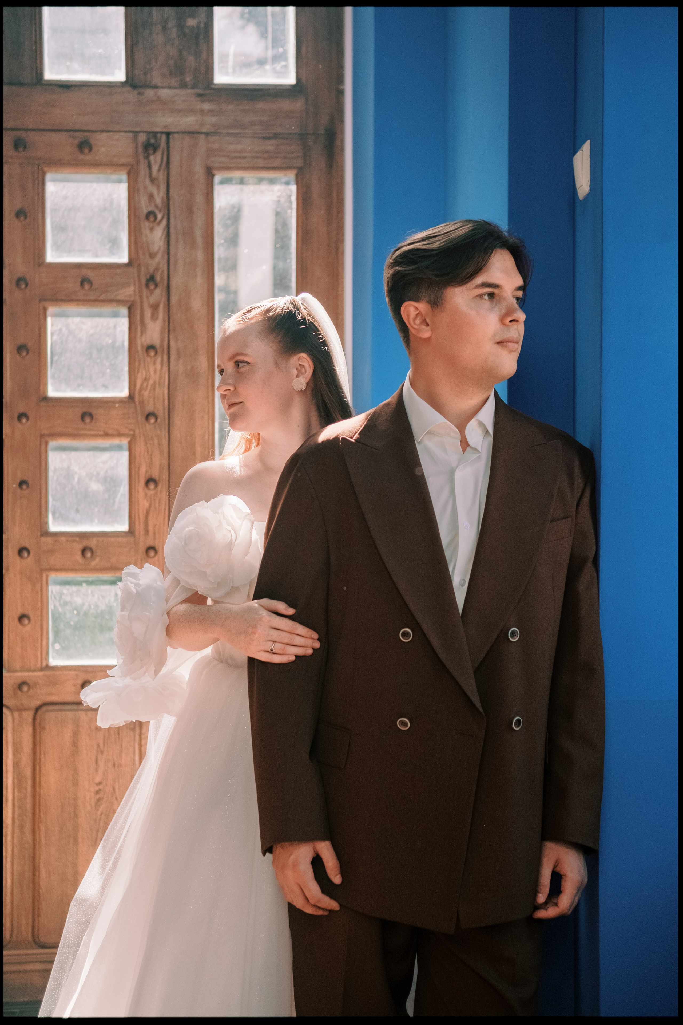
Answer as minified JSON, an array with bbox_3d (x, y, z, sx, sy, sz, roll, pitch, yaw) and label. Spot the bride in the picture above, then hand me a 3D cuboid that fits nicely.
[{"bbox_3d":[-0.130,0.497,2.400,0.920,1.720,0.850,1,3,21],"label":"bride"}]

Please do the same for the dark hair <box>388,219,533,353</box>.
[{"bbox_3d":[0.172,-0.339,2.120,0.220,0.195,0.180,1,3,30],"label":"dark hair"}]

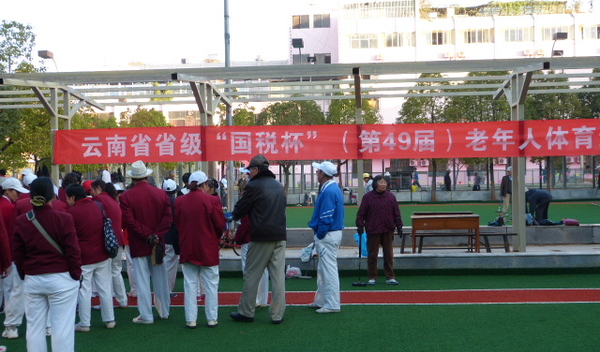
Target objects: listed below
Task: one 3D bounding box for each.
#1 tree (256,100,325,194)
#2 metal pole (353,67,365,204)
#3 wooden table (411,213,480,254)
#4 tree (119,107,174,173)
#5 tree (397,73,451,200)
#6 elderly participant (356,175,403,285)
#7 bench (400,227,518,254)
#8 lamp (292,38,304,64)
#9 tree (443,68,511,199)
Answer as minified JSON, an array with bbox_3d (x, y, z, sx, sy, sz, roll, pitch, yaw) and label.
[{"bbox_3d":[-0.525,-1.382,39.300,3.700,5.800,3.600,-1,0,5],"label":"tree"},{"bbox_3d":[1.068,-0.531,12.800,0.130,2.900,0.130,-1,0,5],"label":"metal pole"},{"bbox_3d":[2.610,1.067,12.750,1.200,0.670,0.560,-1,0,4],"label":"wooden table"},{"bbox_3d":[-8.476,-1.195,39.500,2.700,5.300,2.700,-1,0,5],"label":"tree"},{"bbox_3d":[6.569,-2.058,37.500,3.000,6.700,3.000,-1,0,5],"label":"tree"},{"bbox_3d":[1.126,0.757,10.000,0.620,1.530,0.350,-1,0,-3],"label":"elderly participant"},{"bbox_3d":[2.920,1.230,12.850,1.970,0.380,0.320,-1,0,4],"label":"bench"},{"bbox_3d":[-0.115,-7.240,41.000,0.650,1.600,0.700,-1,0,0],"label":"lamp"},{"bbox_3d":[9.421,-2.126,37.300,3.600,6.700,3.500,-1,0,5],"label":"tree"}]

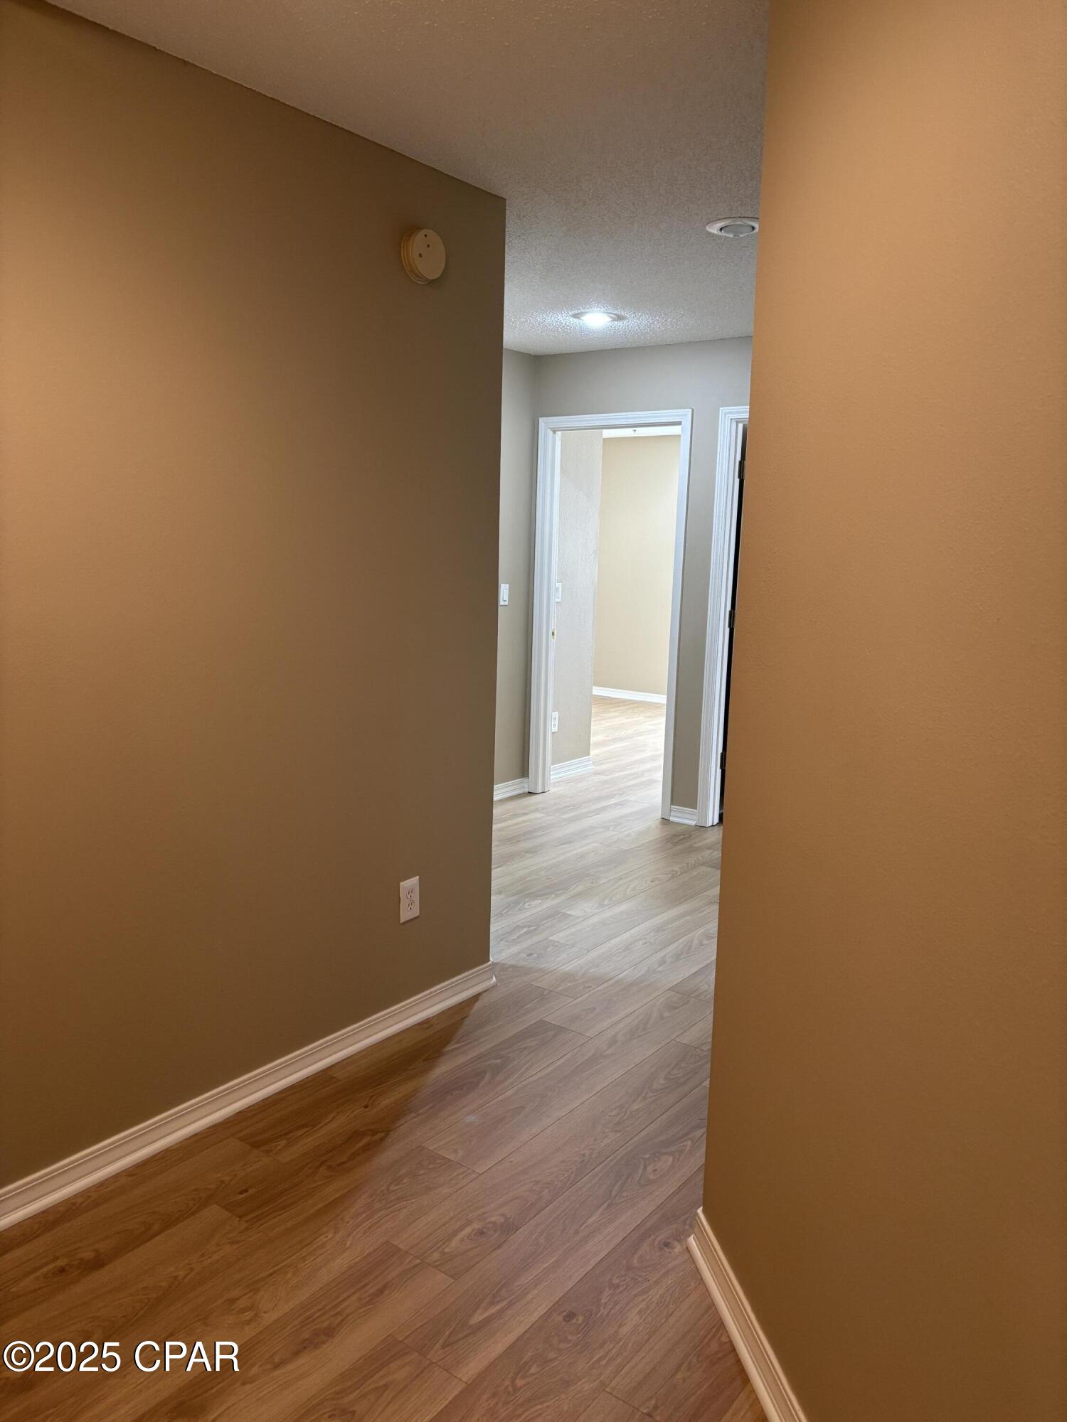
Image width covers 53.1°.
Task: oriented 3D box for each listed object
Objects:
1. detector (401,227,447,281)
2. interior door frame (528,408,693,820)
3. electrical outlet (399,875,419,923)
[{"bbox_3d":[-0.289,-1.212,2.844,0.040,0.137,0.137,8,11,36],"label":"detector"},{"bbox_3d":[0.420,-0.521,5.812,0.945,2.110,0.130,8,11,36],"label":"interior door frame"},{"bbox_3d":[-0.359,0.549,3.112,0.008,0.122,0.078,8,11,36],"label":"electrical outlet"}]

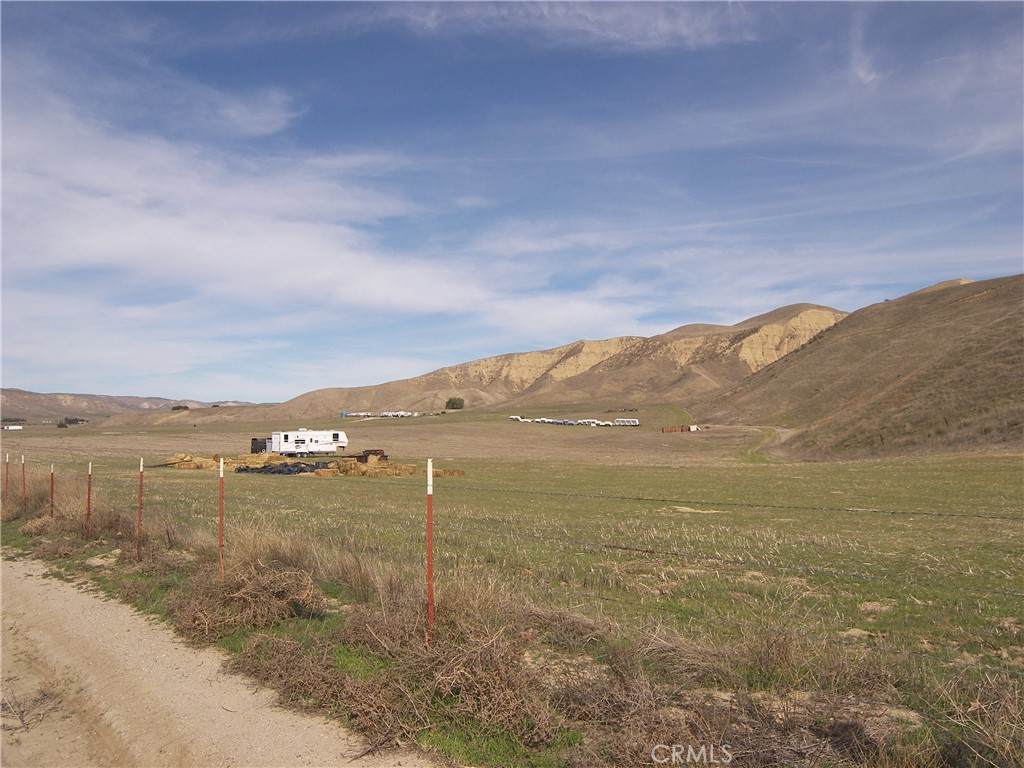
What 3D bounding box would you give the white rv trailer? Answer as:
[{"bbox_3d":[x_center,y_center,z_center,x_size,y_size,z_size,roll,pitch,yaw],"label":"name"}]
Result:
[{"bbox_3d":[-25.341,7.417,104.499,9.150,3.600,2.450,3,-5,-38],"label":"white rv trailer"}]

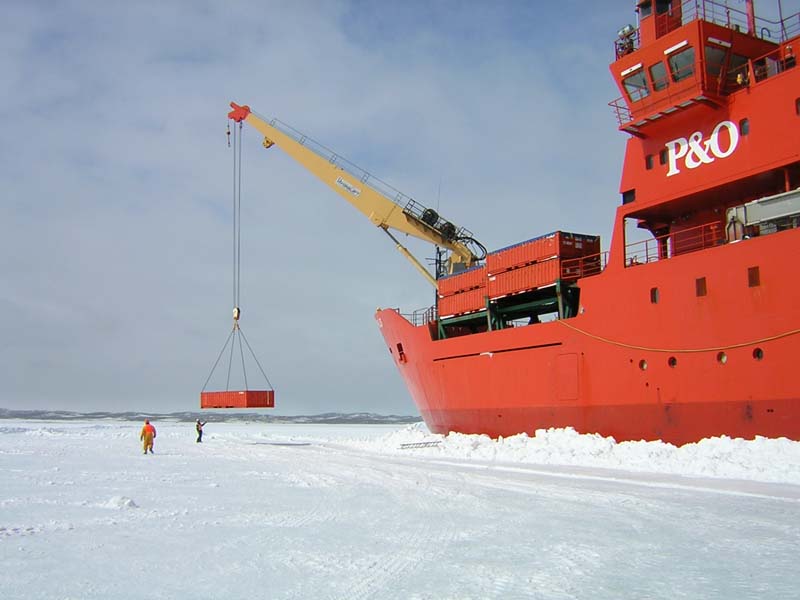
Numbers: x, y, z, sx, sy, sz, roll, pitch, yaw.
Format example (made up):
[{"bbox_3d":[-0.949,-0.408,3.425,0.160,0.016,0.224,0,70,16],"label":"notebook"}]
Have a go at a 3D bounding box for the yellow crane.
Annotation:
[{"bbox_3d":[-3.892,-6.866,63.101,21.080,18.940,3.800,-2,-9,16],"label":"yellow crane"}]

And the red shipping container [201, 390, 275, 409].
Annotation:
[{"bbox_3d":[-12.580,7.750,64.150,6.060,1.250,2.440,-8,-12,43],"label":"red shipping container"}]

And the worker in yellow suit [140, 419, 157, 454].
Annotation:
[{"bbox_3d":[-12.837,6.998,42.611,0.750,1.800,0.500,-2,-9,12],"label":"worker in yellow suit"}]

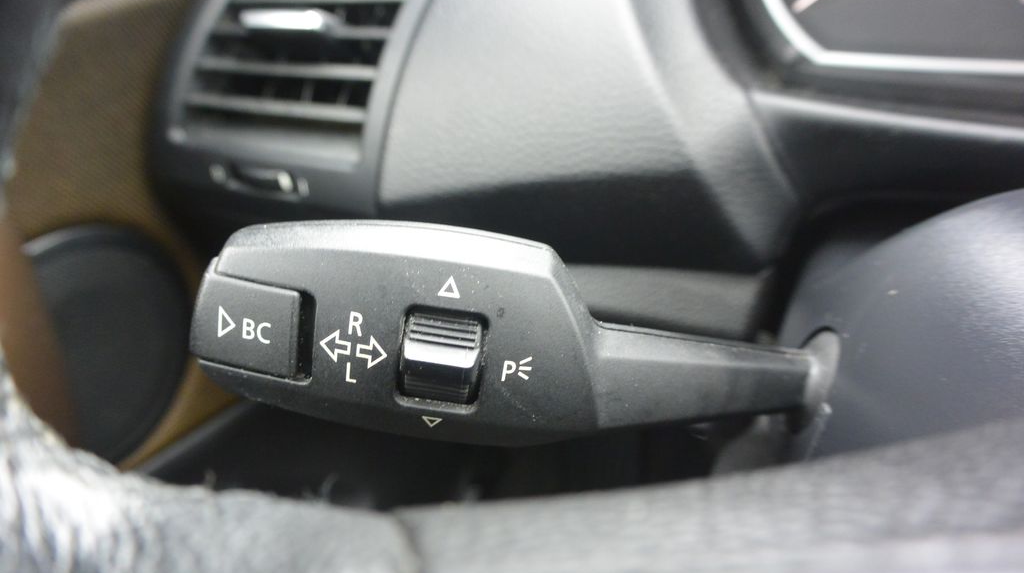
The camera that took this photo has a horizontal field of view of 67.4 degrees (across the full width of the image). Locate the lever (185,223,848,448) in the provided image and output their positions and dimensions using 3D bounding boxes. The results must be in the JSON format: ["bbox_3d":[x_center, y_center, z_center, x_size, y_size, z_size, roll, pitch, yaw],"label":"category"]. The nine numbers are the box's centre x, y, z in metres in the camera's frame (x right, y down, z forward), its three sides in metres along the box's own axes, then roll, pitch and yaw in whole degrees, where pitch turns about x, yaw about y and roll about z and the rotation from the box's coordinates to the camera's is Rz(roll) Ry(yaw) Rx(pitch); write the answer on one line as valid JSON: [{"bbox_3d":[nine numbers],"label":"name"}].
[{"bbox_3d":[-0.001,0.009,0.147,0.117,0.037,0.027,6,8,2],"label":"lever"}]

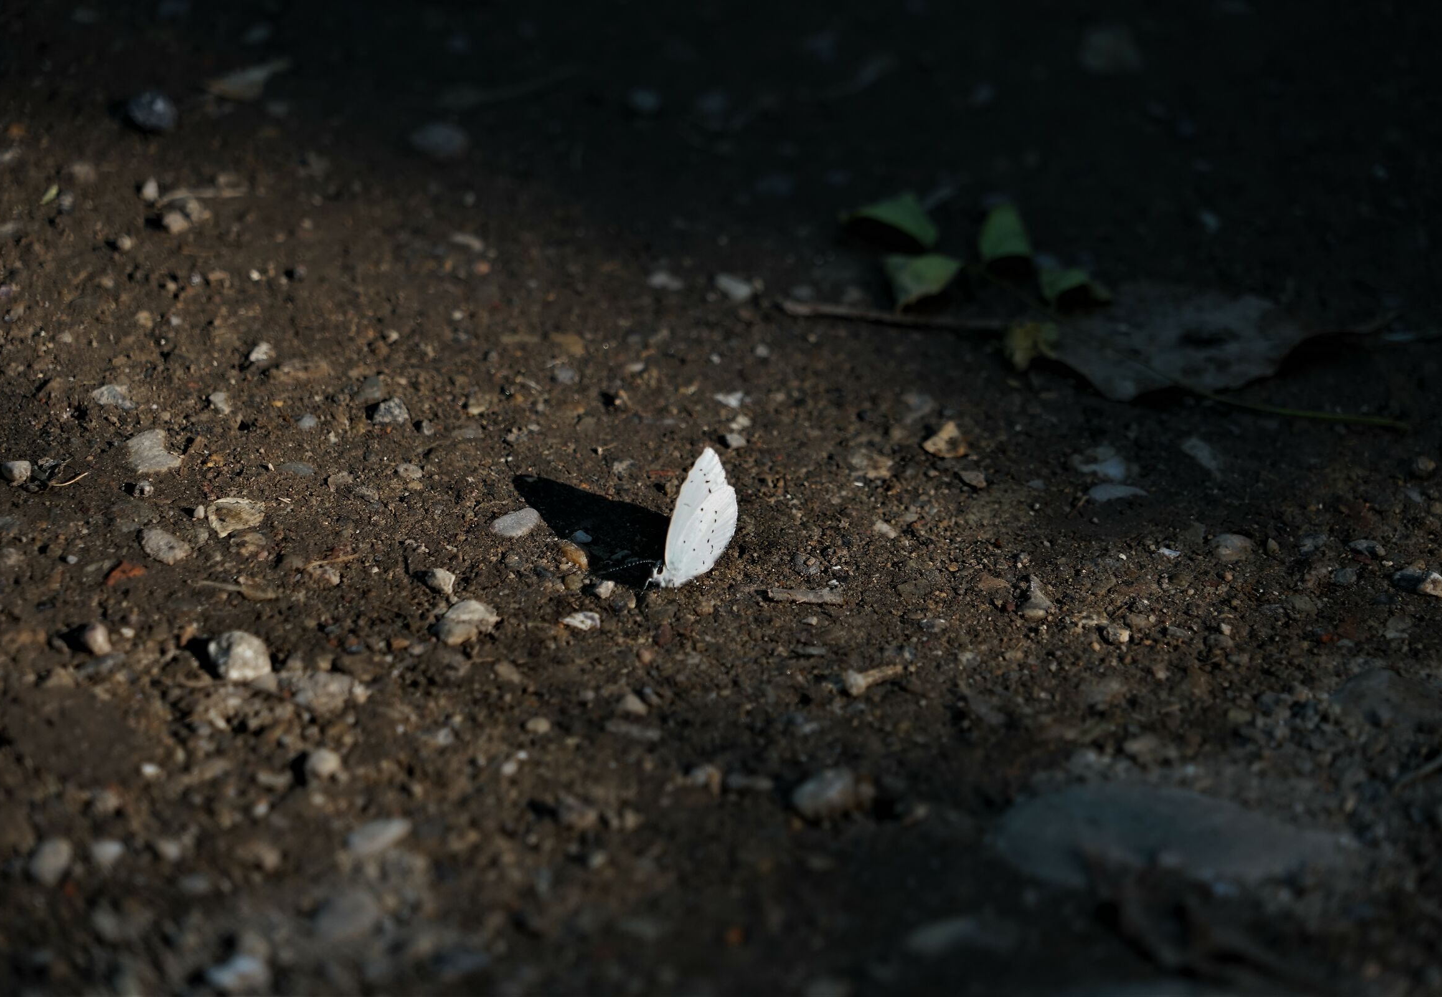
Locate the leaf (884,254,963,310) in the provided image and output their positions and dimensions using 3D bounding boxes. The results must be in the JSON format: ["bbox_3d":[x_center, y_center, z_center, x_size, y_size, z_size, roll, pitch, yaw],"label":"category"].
[{"bbox_3d":[0.023,-0.024,1.117,0.009,0.003,0.006,0,39,0],"label":"leaf"}]

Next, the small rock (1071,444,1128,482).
[{"bbox_3d":[0.041,-0.004,1.068,0.006,0.002,0.005,4,37,0],"label":"small rock"}]

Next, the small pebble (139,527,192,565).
[{"bbox_3d":[-0.059,0.005,1.056,0.006,0.003,0.006,5,33,0],"label":"small pebble"}]

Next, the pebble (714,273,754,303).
[{"bbox_3d":[0.001,-0.023,1.108,0.005,0.003,0.005,5,33,0],"label":"pebble"}]

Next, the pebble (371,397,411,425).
[{"bbox_3d":[-0.037,-0.010,1.100,0.004,0.002,0.004,0,39,0],"label":"pebble"}]

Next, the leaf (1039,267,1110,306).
[{"bbox_3d":[0.043,-0.026,1.204,0.009,0.004,0.006,6,30,0],"label":"leaf"}]

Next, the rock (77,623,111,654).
[{"bbox_3d":[-0.065,0.015,1.033,0.004,0.003,0.004,4,37,0],"label":"rock"}]

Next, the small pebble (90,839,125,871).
[{"bbox_3d":[-0.064,0.037,1.042,0.004,0.002,0.003,0,39,0],"label":"small pebble"}]

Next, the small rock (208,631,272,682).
[{"bbox_3d":[-0.050,0.016,1.031,0.007,0.005,0.006,4,37,0],"label":"small rock"}]

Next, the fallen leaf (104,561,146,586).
[{"bbox_3d":[-0.068,0.008,1.131,0.005,0.001,0.004,-7,32,-21],"label":"fallen leaf"}]

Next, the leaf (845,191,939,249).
[{"bbox_3d":[0.019,-0.031,1.099,0.010,0.005,0.008,4,37,0],"label":"leaf"}]

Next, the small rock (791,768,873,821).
[{"bbox_3d":[0.011,0.030,1.025,0.008,0.005,0.006,5,33,0],"label":"small rock"}]

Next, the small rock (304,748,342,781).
[{"bbox_3d":[-0.041,0.027,1.018,0.004,0.003,0.004,4,37,0],"label":"small rock"}]

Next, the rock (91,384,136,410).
[{"bbox_3d":[-0.066,-0.011,1.081,0.005,0.002,0.004,5,33,0],"label":"rock"}]

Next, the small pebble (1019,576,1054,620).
[{"bbox_3d":[0.036,0.011,1.142,0.004,0.004,0.005,6,30,0],"label":"small pebble"}]

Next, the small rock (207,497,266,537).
[{"bbox_3d":[-0.056,0.002,1.143,0.007,0.003,0.007,6,30,0],"label":"small rock"}]

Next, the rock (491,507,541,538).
[{"bbox_3d":[-0.024,0.003,1.148,0.006,0.003,0.005,-17,37,-34],"label":"rock"}]

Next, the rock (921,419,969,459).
[{"bbox_3d":[0.025,-0.006,1.096,0.005,0.003,0.004,0,39,0],"label":"rock"}]

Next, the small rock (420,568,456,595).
[{"bbox_3d":[-0.030,0.009,1.054,0.004,0.002,0.004,5,33,0],"label":"small rock"}]

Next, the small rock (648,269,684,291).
[{"bbox_3d":[-0.006,-0.025,1.119,0.004,0.002,0.003,0,39,0],"label":"small rock"}]

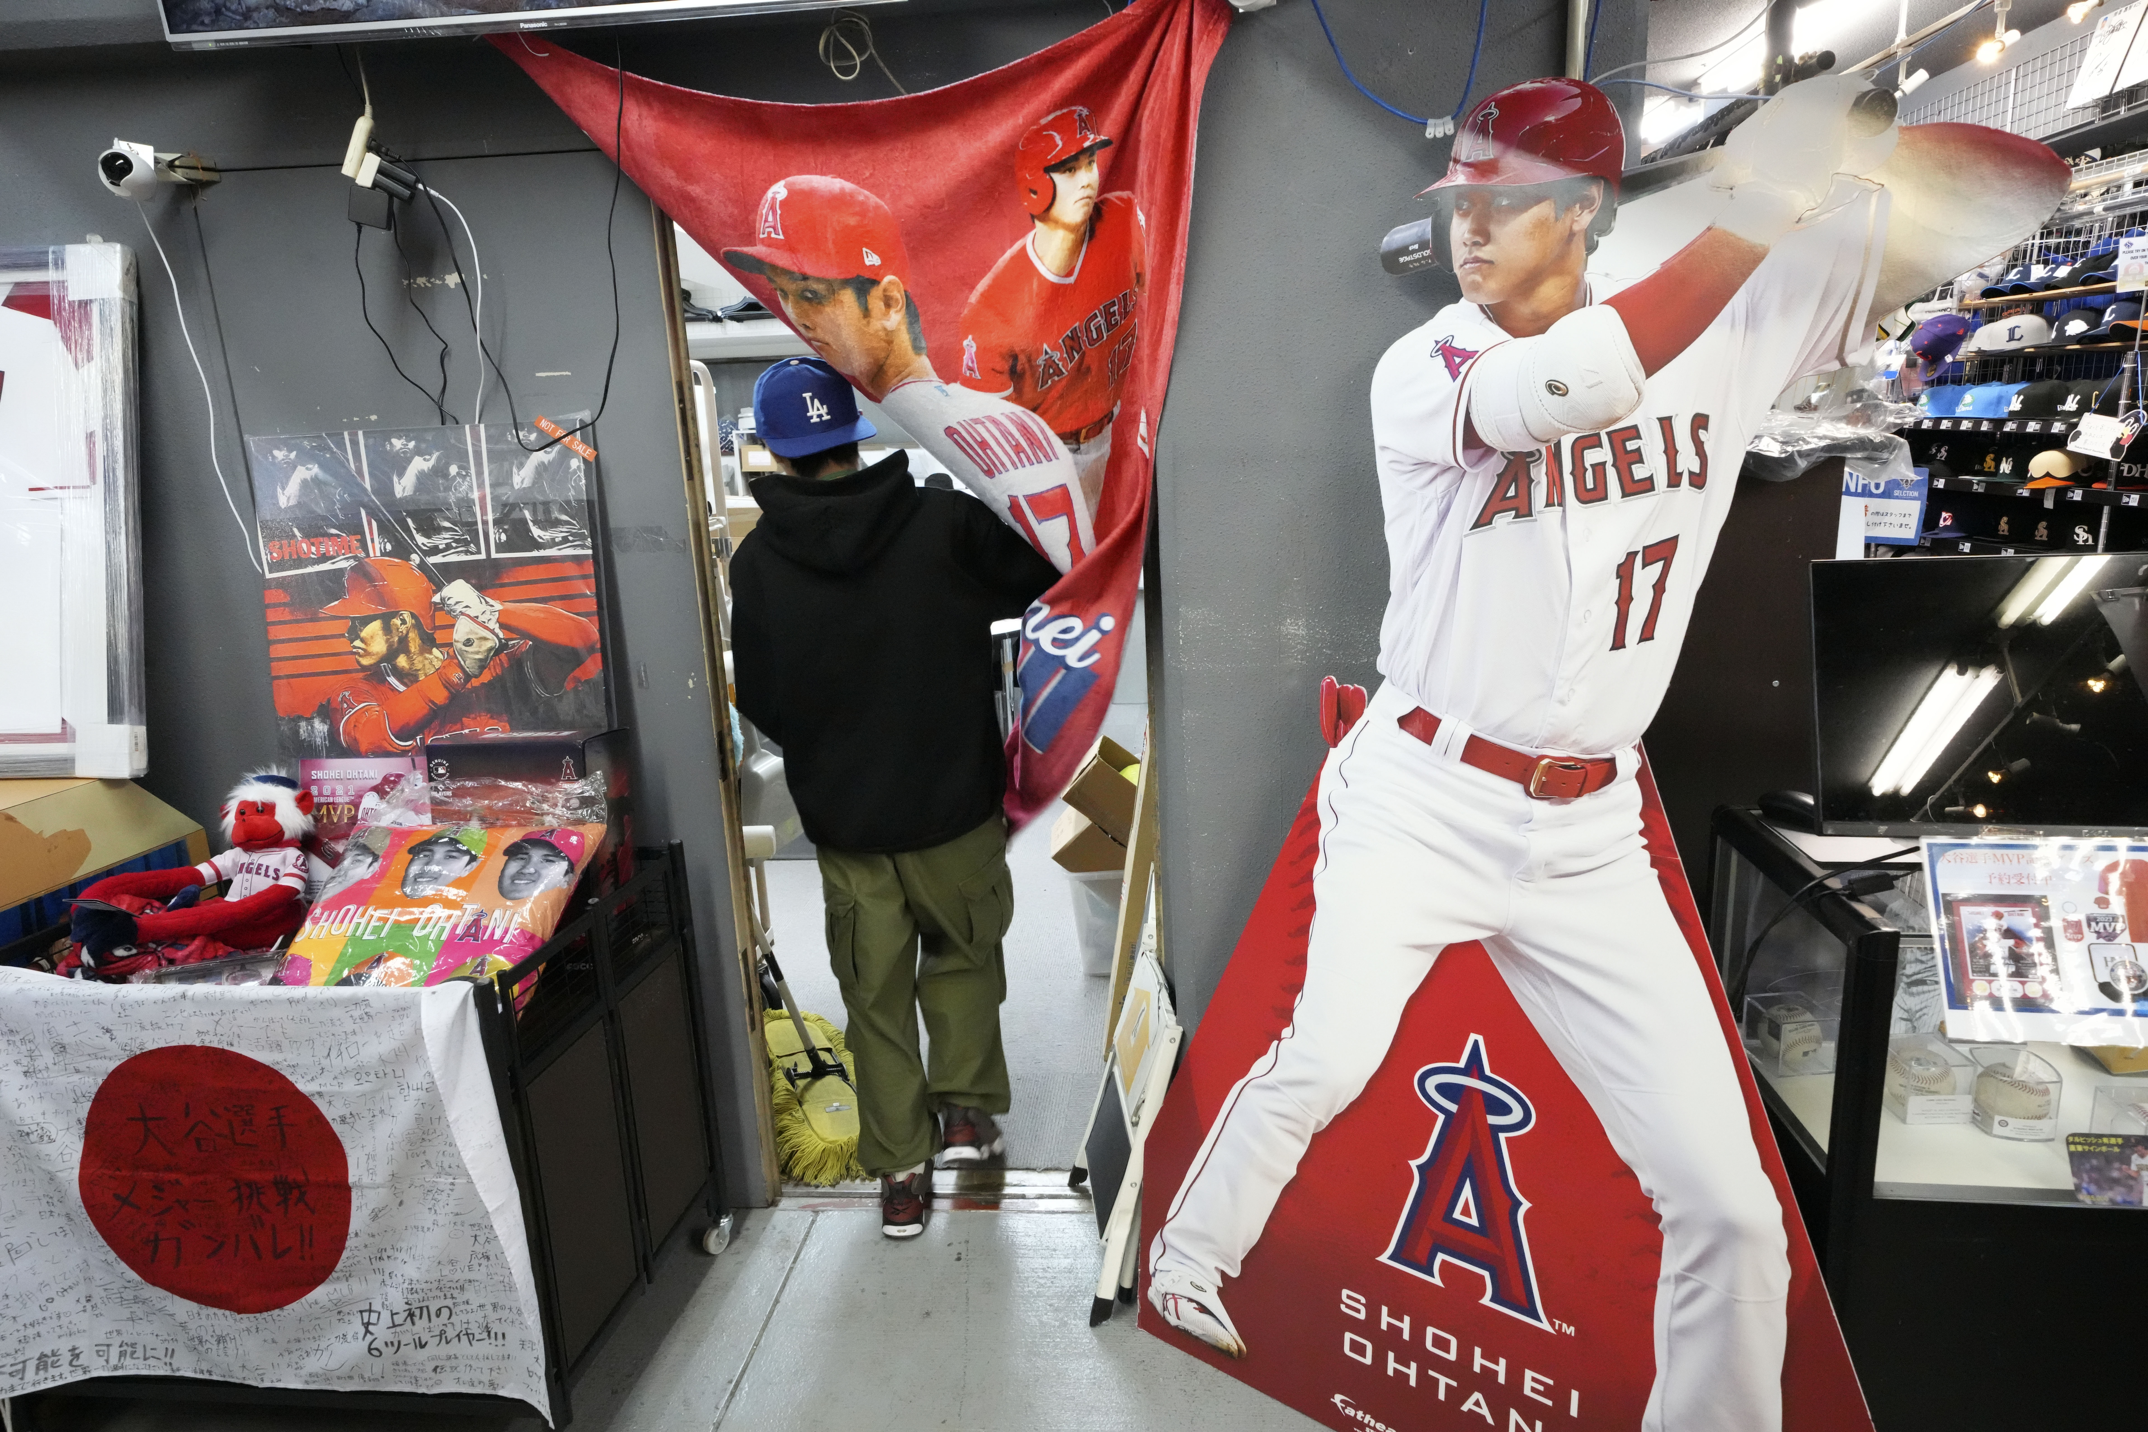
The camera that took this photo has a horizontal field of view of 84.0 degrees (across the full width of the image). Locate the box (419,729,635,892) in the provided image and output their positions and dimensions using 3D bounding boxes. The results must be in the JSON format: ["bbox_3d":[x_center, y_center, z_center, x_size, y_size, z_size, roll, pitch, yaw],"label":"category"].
[{"bbox_3d":[-0.951,0.202,2.123,0.285,0.330,0.145,0,6,10],"label":"box"}]

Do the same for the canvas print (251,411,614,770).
[{"bbox_3d":[-1.151,-0.181,2.158,0.605,0.670,0.030,-5,0,2],"label":"canvas print"}]

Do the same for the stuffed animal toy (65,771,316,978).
[{"bbox_3d":[-1.412,0.257,1.940,0.190,0.260,0.270,1,13,16],"label":"stuffed animal toy"}]

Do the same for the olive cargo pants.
[{"bbox_3d":[-0.317,0.508,2.407,0.380,0.780,0.330,-3,13,0],"label":"olive cargo pants"}]

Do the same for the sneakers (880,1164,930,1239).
[{"bbox_3d":[-0.346,0.955,2.518,0.097,0.122,0.285,-3,13,-4],"label":"sneakers"}]

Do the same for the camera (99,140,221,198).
[{"bbox_3d":[-1.530,-0.912,1.998,0.080,0.085,0.180,-3,13,-3],"label":"camera"}]

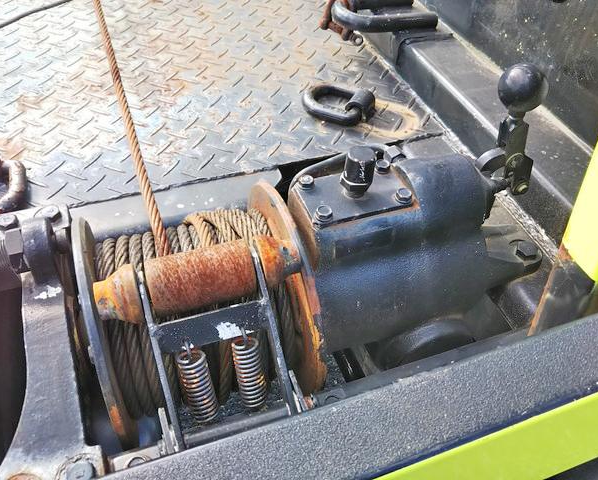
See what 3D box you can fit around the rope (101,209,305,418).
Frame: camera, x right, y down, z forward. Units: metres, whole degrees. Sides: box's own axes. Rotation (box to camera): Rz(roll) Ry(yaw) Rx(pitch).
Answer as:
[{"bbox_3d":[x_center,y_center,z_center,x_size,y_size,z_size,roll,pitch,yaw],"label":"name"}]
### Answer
[{"bbox_3d":[-0.120,0.083,0.660,0.205,0.210,0.210,-13,48,-16],"label":"rope"}]

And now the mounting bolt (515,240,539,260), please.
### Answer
[{"bbox_3d":[0.278,0.013,0.676,0.025,0.012,0.025,-13,48,-16],"label":"mounting bolt"}]

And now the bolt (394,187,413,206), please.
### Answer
[{"bbox_3d":[0.108,-0.045,0.570,0.018,0.009,0.018,-13,48,-16],"label":"bolt"}]

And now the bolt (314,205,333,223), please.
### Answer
[{"bbox_3d":[0.025,-0.026,0.547,0.018,0.009,0.018,-13,48,-16],"label":"bolt"}]

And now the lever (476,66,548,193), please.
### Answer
[{"bbox_3d":[0.246,-0.110,0.610,0.060,0.192,0.050,-28,50,1],"label":"lever"}]

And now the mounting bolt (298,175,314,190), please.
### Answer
[{"bbox_3d":[0.008,-0.060,0.579,0.018,0.009,0.018,-13,48,-16],"label":"mounting bolt"}]

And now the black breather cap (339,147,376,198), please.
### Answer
[{"bbox_3d":[0.060,-0.066,0.553,0.032,0.057,0.032,2,46,-2],"label":"black breather cap"}]

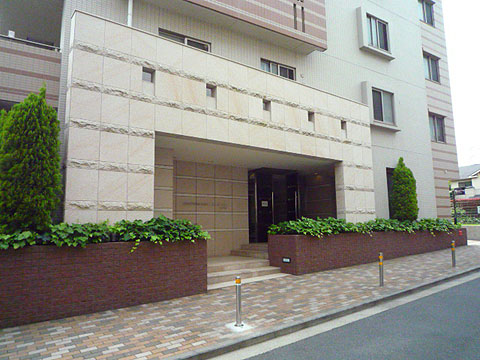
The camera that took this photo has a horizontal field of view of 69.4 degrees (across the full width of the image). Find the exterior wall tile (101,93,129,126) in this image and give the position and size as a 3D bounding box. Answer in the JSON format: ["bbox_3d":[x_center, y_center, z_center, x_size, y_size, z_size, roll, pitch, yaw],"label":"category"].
[{"bbox_3d":[-2.658,-1.470,7.432,0.583,0.634,0.030,5,-9,-36],"label":"exterior wall tile"}]

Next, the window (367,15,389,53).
[{"bbox_3d":[5.334,-5.665,13.415,1.317,1.245,0.120,4,-9,-32],"label":"window"}]

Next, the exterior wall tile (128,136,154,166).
[{"bbox_3d":[-2.042,-0.595,7.180,0.552,0.600,0.050,5,-9,-36],"label":"exterior wall tile"}]

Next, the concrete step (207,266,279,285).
[{"bbox_3d":[-0.057,2.275,8.255,2.410,0.160,0.380,5,-9,-36],"label":"concrete step"}]

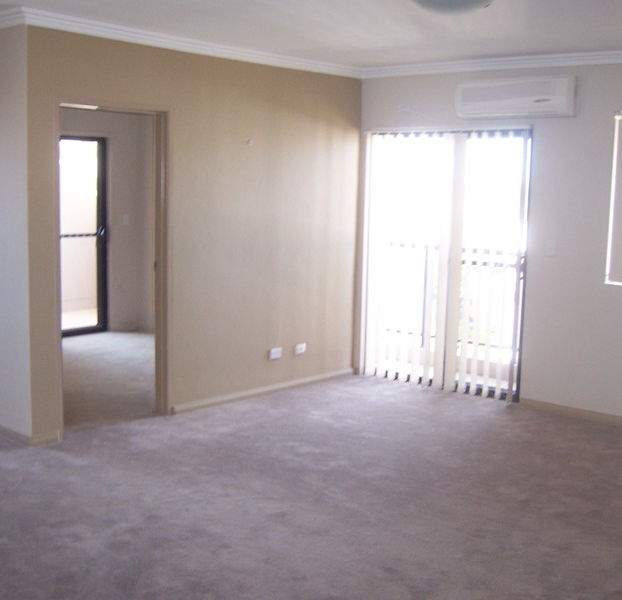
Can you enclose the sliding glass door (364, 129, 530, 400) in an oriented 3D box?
[{"bbox_3d":[1.050,-0.315,6.755,1.520,2.090,0.100,7,10,39],"label":"sliding glass door"}]

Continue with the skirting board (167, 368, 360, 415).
[{"bbox_3d":[-0.312,0.704,6.573,0.020,0.066,1.921,8,11,43],"label":"skirting board"}]

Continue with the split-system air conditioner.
[{"bbox_3d":[1.487,-1.465,6.084,0.858,0.270,0.200,7,10,39],"label":"split-system air conditioner"}]

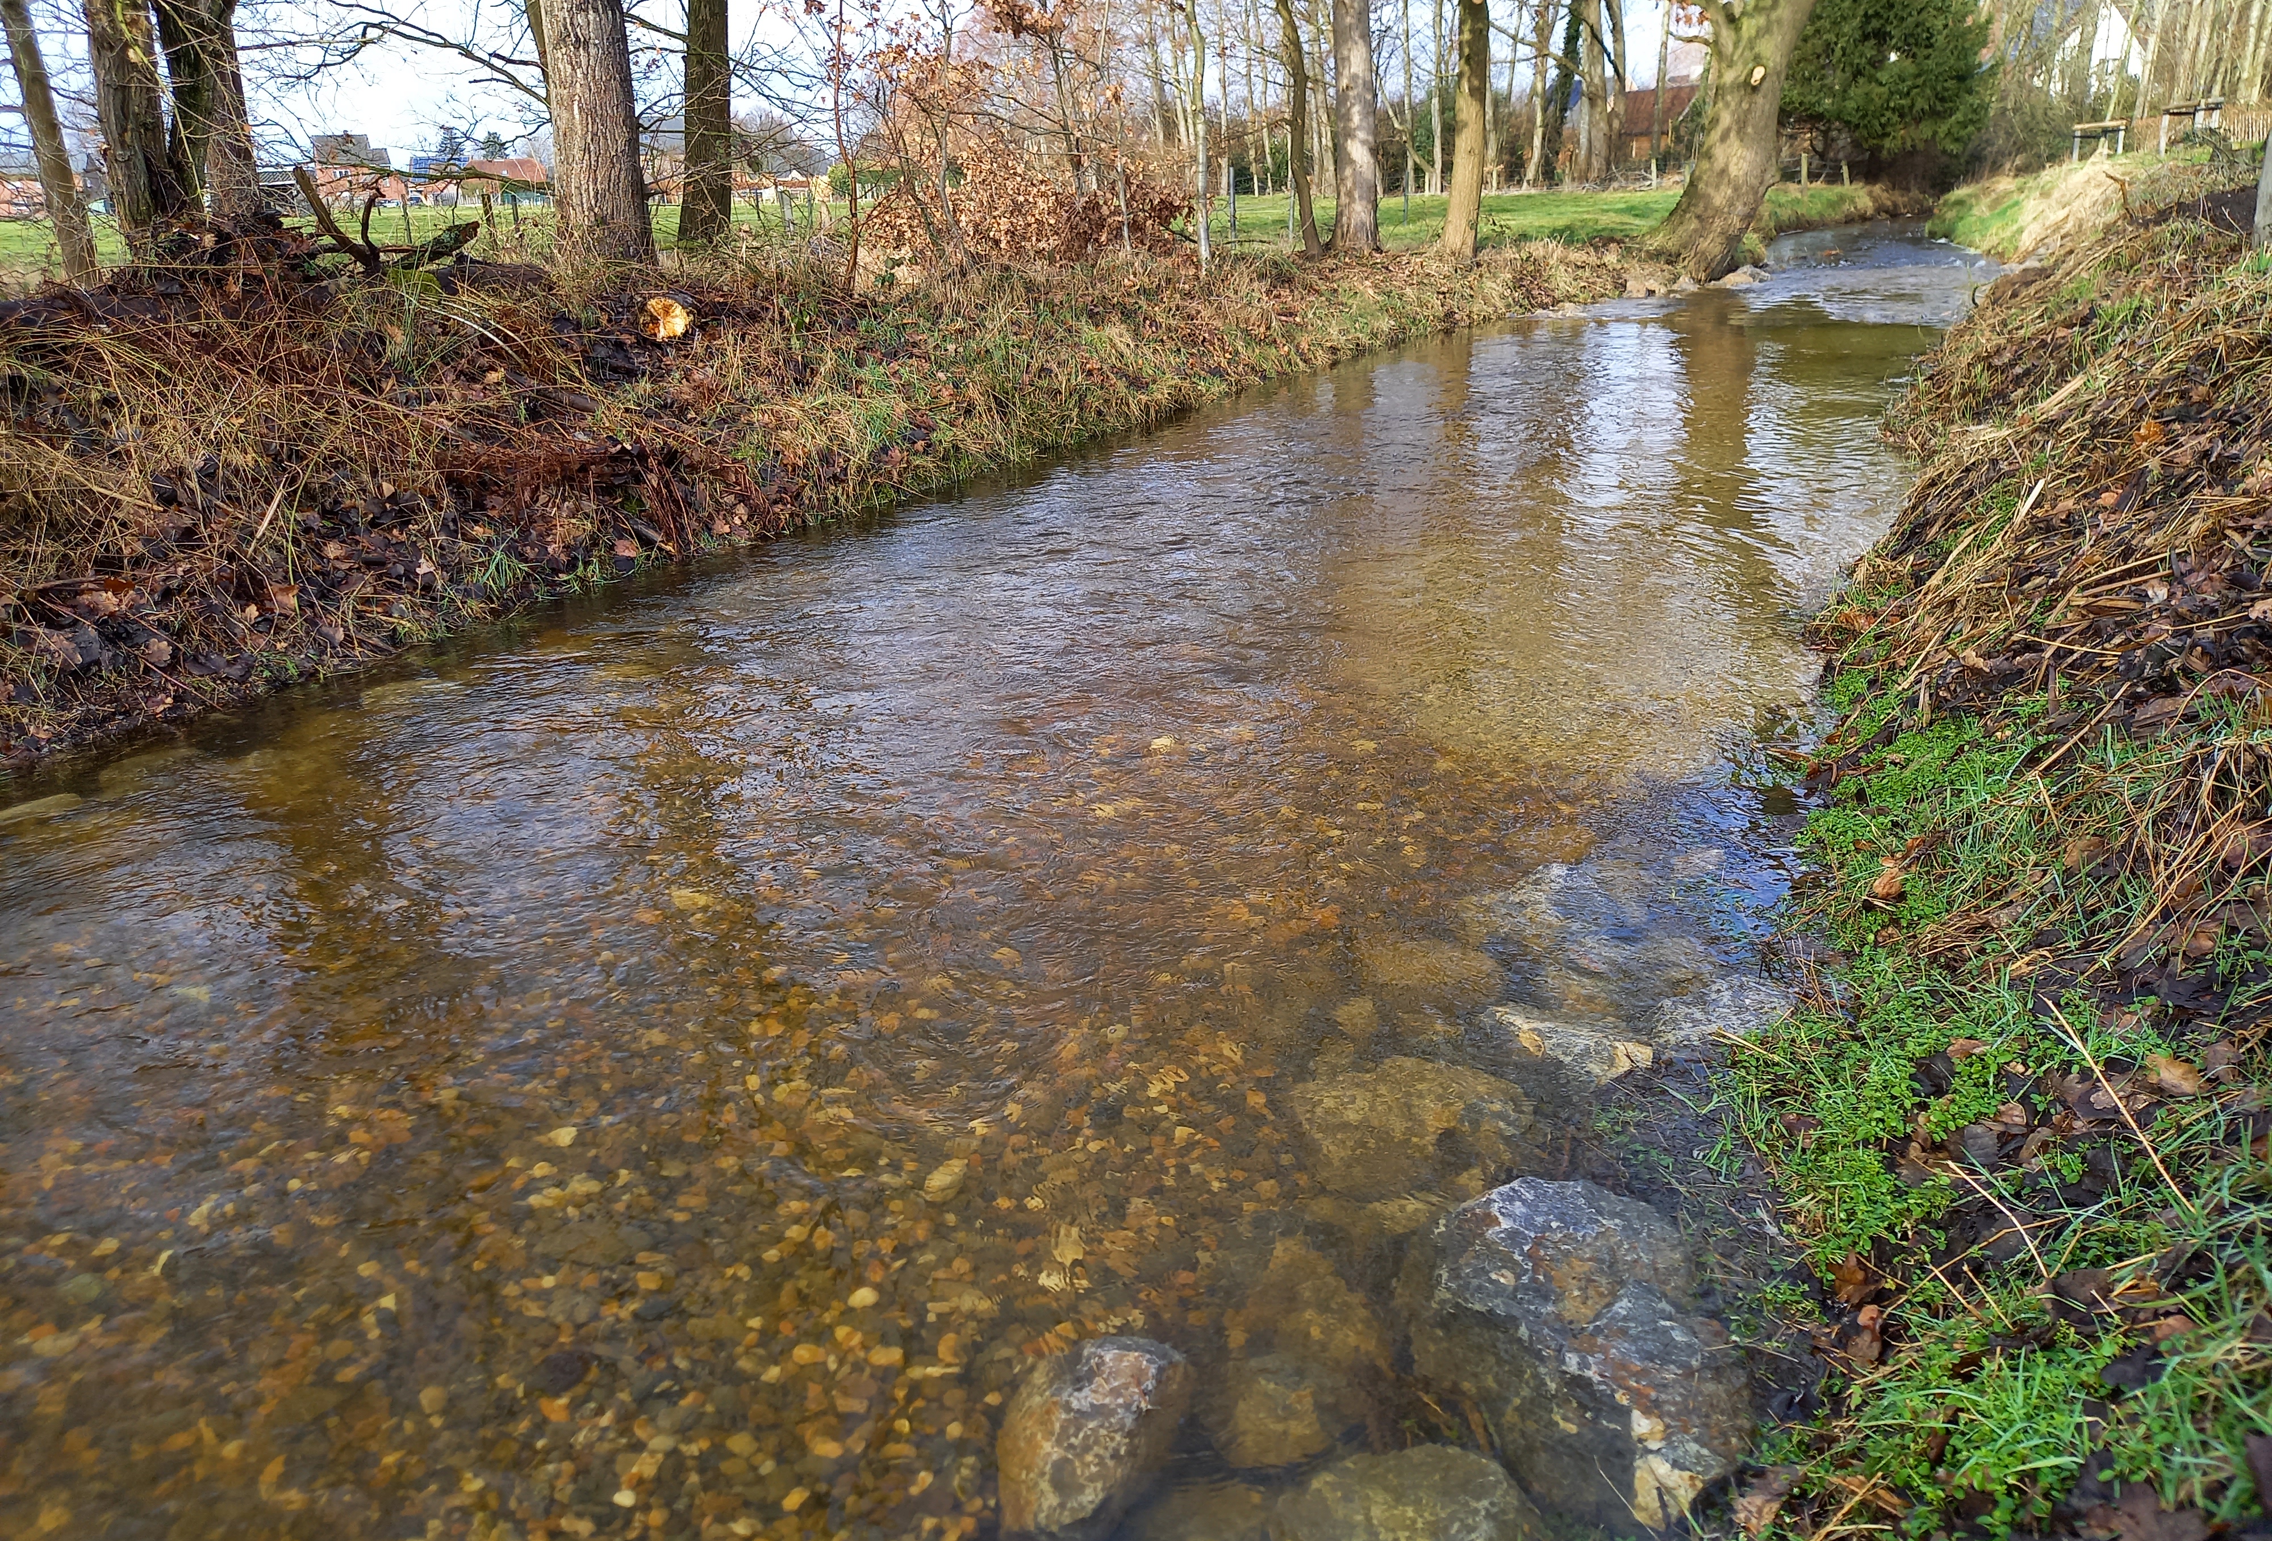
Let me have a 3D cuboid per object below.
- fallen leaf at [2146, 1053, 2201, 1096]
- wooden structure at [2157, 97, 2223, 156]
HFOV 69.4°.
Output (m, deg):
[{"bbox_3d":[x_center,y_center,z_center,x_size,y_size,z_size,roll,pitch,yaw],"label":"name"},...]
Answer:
[{"bbox_3d":[1.565,0.459,2.476,0.068,0.028,0.070,-18,11,6],"label":"fallen leaf"},{"bbox_3d":[17.364,-10.588,27.000,1.000,0.850,0.250,3,20,9],"label":"wooden structure"}]

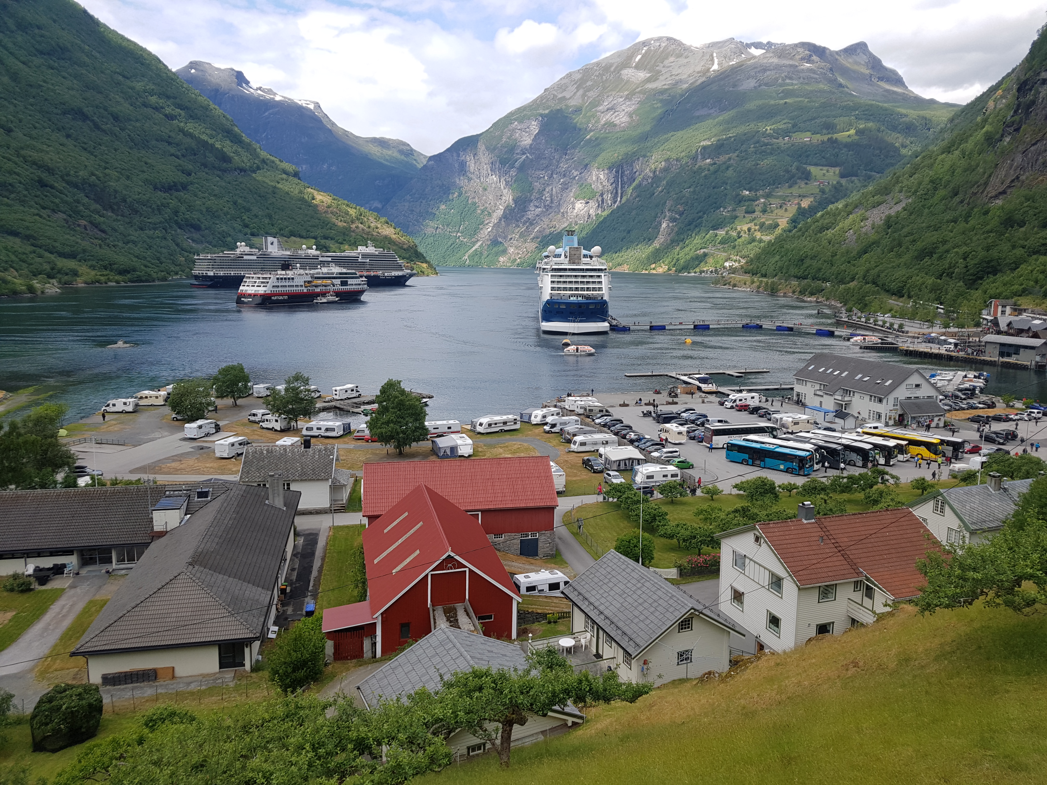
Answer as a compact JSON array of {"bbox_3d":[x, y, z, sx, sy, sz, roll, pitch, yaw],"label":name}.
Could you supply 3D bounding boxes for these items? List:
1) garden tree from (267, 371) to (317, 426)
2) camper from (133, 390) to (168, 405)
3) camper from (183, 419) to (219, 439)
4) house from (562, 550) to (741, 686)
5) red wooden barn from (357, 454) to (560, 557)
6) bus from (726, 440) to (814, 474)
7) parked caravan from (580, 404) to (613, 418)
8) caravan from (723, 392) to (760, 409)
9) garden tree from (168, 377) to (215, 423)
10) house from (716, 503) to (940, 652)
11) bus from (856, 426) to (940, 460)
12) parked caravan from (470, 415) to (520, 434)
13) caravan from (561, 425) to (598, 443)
[{"bbox_3d":[-44.258,1.731,151.470,9.500,10.800,9.500,-2,10,-16],"label":"garden tree"},{"bbox_3d":[-83.325,1.232,175.686,6.600,3.000,2.300,0,10,-2],"label":"camper"},{"bbox_3d":[-56.520,6.420,138.670,2.310,2.870,6.900,4,10,14],"label":"camper"},{"bbox_3d":[7.058,12.437,44.617,6.793,4.314,8.741,-3,10,-21],"label":"house"},{"bbox_3d":[-7.188,12.617,86.908,20.400,10.300,9.000,-1,10,-11],"label":"red wooden barn"},{"bbox_3d":[38.050,10.060,121.990,12.730,3.270,2.550,9,12,40],"label":"bus"},{"bbox_3d":[15.995,3.853,167.374,5.800,2.750,2.250,-2,10,-11],"label":"parked caravan"},{"bbox_3d":[46.357,1.608,166.906,7.200,3.000,2.300,-4,10,-24],"label":"caravan"},{"bbox_3d":[-66.035,1.577,156.495,8.555,9.193,8.555,0,10,0],"label":"garden tree"},{"bbox_3d":[21.929,12.858,54.605,12.874,10.156,11.619,-3,10,-18],"label":"house"},{"bbox_3d":[64.162,9.082,134.190,12.300,3.550,2.570,9,13,41],"label":"bus"},{"bbox_3d":[-4.895,6.198,151.096,8.600,2.650,2.500,-5,11,-29],"label":"parked caravan"},{"bbox_3d":[10.196,7.758,142.246,6.000,2.500,2.320,-5,11,-28],"label":"caravan"}]

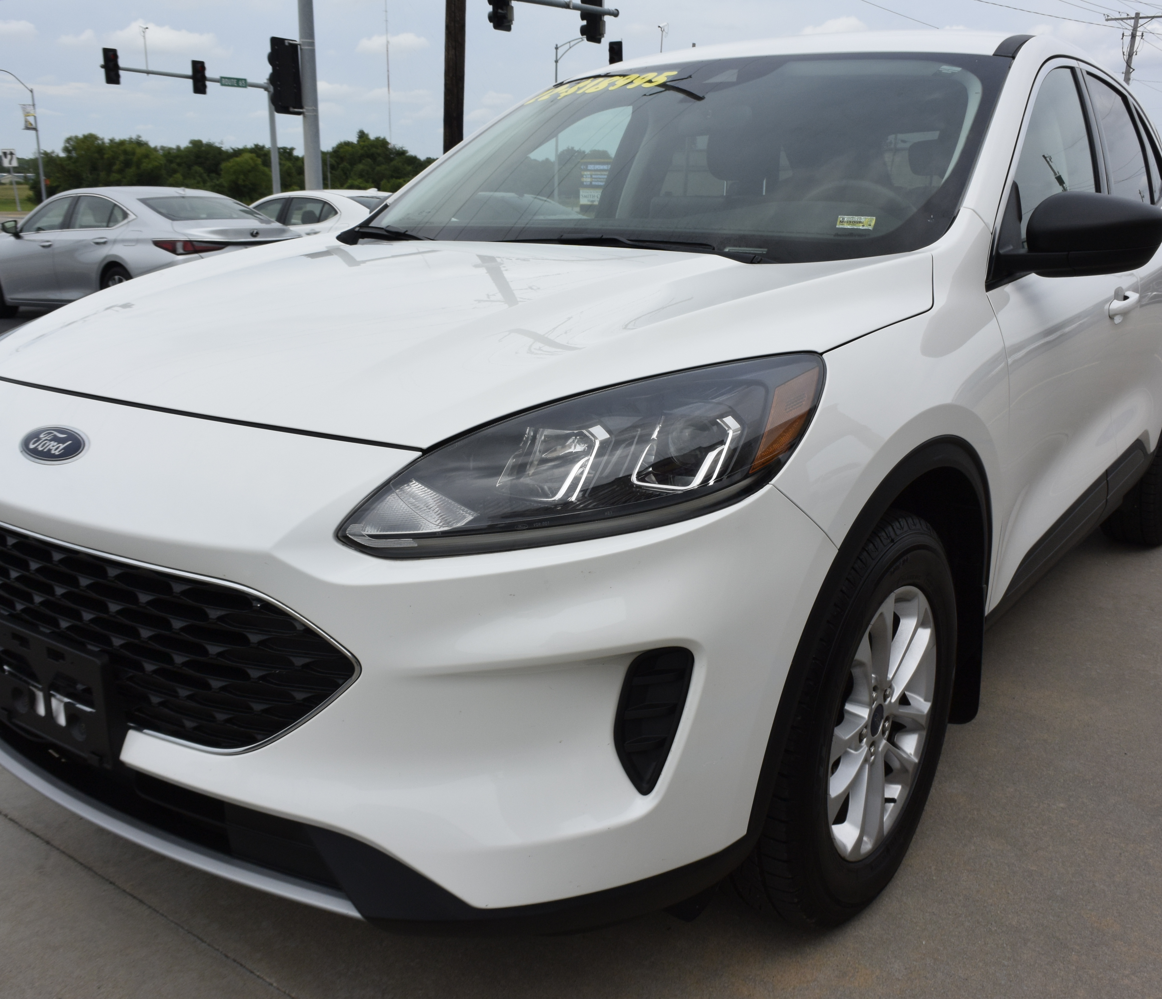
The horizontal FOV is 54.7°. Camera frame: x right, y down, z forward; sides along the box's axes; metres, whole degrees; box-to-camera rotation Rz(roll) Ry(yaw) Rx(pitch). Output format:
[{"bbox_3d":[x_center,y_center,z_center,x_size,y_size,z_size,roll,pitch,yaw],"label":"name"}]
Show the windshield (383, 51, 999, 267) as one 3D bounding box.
[{"bbox_3d":[0.247,-0.835,2.705,1.500,0.170,0.930,11,47,35],"label":"windshield"}]

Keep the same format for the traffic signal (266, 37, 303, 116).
[{"bbox_3d":[-5.261,-7.531,20.000,0.400,1.290,0.570,9,17,31],"label":"traffic signal"}]

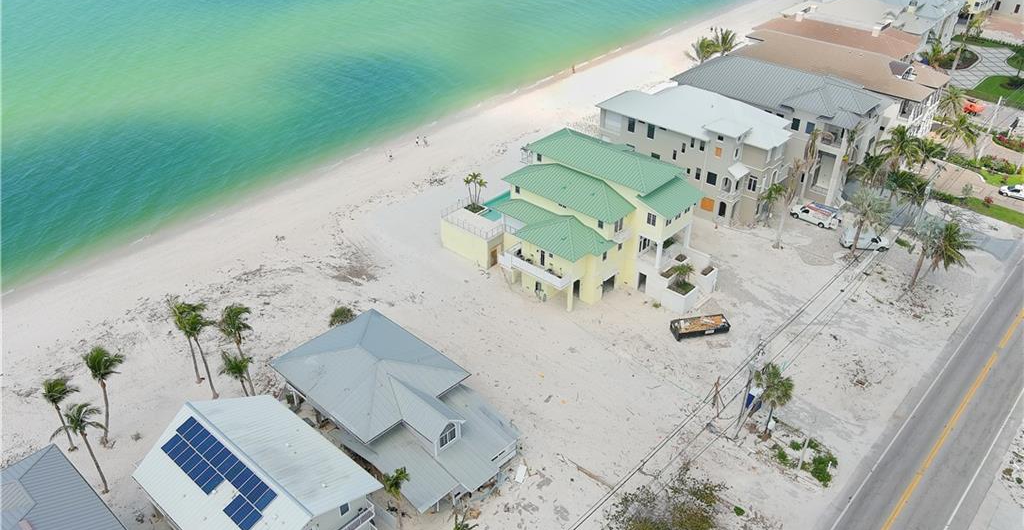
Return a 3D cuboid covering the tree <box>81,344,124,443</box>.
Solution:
[{"bbox_3d":[-35.730,12.004,73.495,4.000,11.300,3.600,0,33,0],"label":"tree"}]

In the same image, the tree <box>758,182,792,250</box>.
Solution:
[{"bbox_3d":[35.760,-6.680,109.520,4.600,8.570,4.600,-2,32,0],"label":"tree"}]

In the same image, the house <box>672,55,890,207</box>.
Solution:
[{"bbox_3d":[39.375,-22.620,124.667,28.200,14.800,14.800,26,42,35],"label":"house"}]

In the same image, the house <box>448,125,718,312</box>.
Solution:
[{"bbox_3d":[8.668,-6.306,100.648,31.700,14.300,18.500,26,42,35],"label":"house"}]

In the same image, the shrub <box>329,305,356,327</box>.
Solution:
[{"bbox_3d":[-19.451,6.093,94.797,3.200,2.300,3.100,25,41,34],"label":"shrub"}]

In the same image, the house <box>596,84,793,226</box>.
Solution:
[{"bbox_3d":[26.112,-17.309,116.916,24.900,14.000,13.900,26,41,34],"label":"house"}]

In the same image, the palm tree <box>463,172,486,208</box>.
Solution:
[{"bbox_3d":[-5.060,-10.050,111.840,3.200,4.790,3.000,-2,32,0],"label":"palm tree"}]

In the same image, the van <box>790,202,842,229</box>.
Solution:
[{"bbox_3d":[42.600,-7.030,115.750,2.050,2.200,6.100,-28,41,-36],"label":"van"}]

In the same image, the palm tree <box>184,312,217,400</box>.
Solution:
[{"bbox_3d":[-31.740,9.520,84.950,3.900,10.570,3.900,-2,32,0],"label":"palm tree"}]

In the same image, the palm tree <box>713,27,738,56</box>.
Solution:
[{"bbox_3d":[39.486,-38.602,153.968,5.300,9.500,5.300,26,42,35],"label":"palm tree"}]

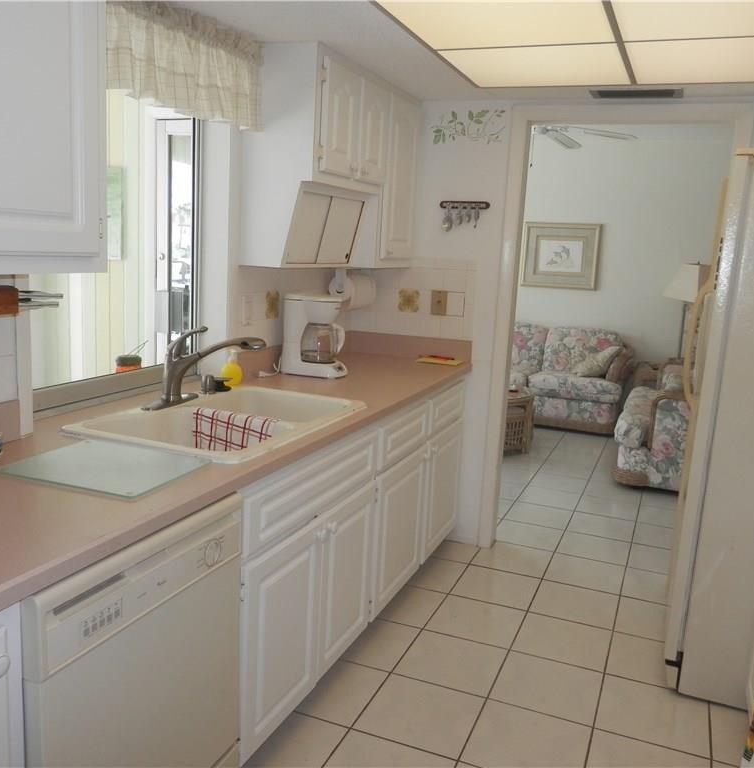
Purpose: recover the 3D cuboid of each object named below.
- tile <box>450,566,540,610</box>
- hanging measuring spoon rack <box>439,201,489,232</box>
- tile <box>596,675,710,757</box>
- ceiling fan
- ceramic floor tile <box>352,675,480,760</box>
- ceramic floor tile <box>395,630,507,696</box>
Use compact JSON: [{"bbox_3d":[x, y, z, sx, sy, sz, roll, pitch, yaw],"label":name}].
[{"bbox_3d":[0.527,0.891,3.238,0.332,0.010,0.332,7,11,22],"label":"tile"},{"bbox_3d":[0.403,-0.777,3.453,0.243,0.146,0.035,7,11,22],"label":"hanging measuring spoon rack"},{"bbox_3d":[0.880,1.053,2.355,0.328,0.010,0.328,7,11,22],"label":"tile"},{"bbox_3d":[1.189,-1.915,5.243,1.250,0.380,1.250,7,11,22],"label":"ceiling fan"},{"bbox_3d":[0.140,1.036,2.319,0.332,0.010,0.332,7,11,22],"label":"ceramic floor tile"},{"bbox_3d":[0.270,0.990,2.634,0.331,0.010,0.331,7,11,22],"label":"ceramic floor tile"}]

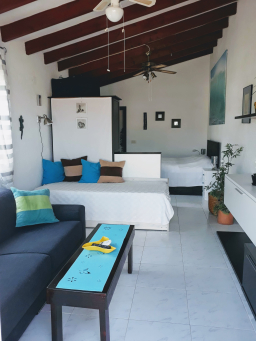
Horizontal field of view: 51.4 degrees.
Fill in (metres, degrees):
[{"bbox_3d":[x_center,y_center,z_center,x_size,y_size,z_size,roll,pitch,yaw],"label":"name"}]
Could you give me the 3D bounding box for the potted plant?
[{"bbox_3d":[1.459,0.177,4.121,0.500,1.190,0.550,1,9,9],"label":"potted plant"}]

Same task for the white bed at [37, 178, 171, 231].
[{"bbox_3d":[-0.347,0.481,4.272,2.080,0.570,1.000,1,9,9],"label":"white bed"}]

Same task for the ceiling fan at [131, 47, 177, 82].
[{"bbox_3d":[0.434,-2.110,5.354,1.150,0.680,1.150,1,9,9],"label":"ceiling fan"}]

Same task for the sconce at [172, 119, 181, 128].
[{"bbox_3d":[1.351,-1.303,7.440,0.260,0.255,0.035,1,9,9],"label":"sconce"}]

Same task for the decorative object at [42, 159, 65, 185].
[{"bbox_3d":[-1.238,0.025,4.439,0.400,0.385,0.140,-9,-3,-44],"label":"decorative object"}]

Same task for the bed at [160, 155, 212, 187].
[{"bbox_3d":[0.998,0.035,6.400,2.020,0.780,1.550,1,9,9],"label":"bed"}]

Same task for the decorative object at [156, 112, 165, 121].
[{"bbox_3d":[0.911,-1.516,7.474,0.260,0.260,0.035,1,9,9],"label":"decorative object"}]

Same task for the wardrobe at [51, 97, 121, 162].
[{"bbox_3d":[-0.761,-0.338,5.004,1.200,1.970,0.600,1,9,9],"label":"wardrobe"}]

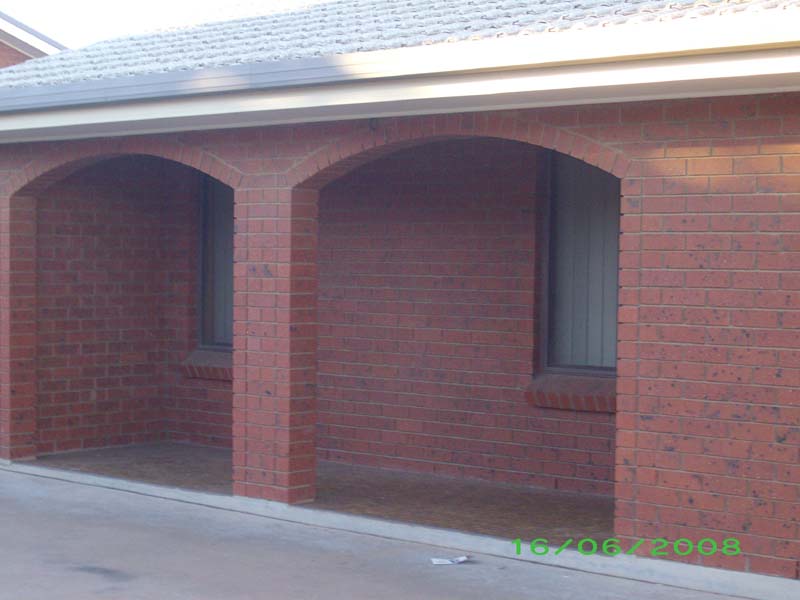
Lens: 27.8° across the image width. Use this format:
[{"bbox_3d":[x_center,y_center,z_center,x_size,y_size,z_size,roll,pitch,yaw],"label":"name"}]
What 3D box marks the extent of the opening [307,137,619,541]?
[{"bbox_3d":[0.289,0.166,8.628,2.233,2.064,0.225,2,2,41],"label":"opening"}]

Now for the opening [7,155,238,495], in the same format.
[{"bbox_3d":[-1.752,0.095,10.412,2.234,2.064,0.225,2,2,41],"label":"opening"}]

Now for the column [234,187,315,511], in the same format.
[{"bbox_3d":[-0.733,0.259,9.523,0.479,1.806,0.225,2,2,41],"label":"column"}]

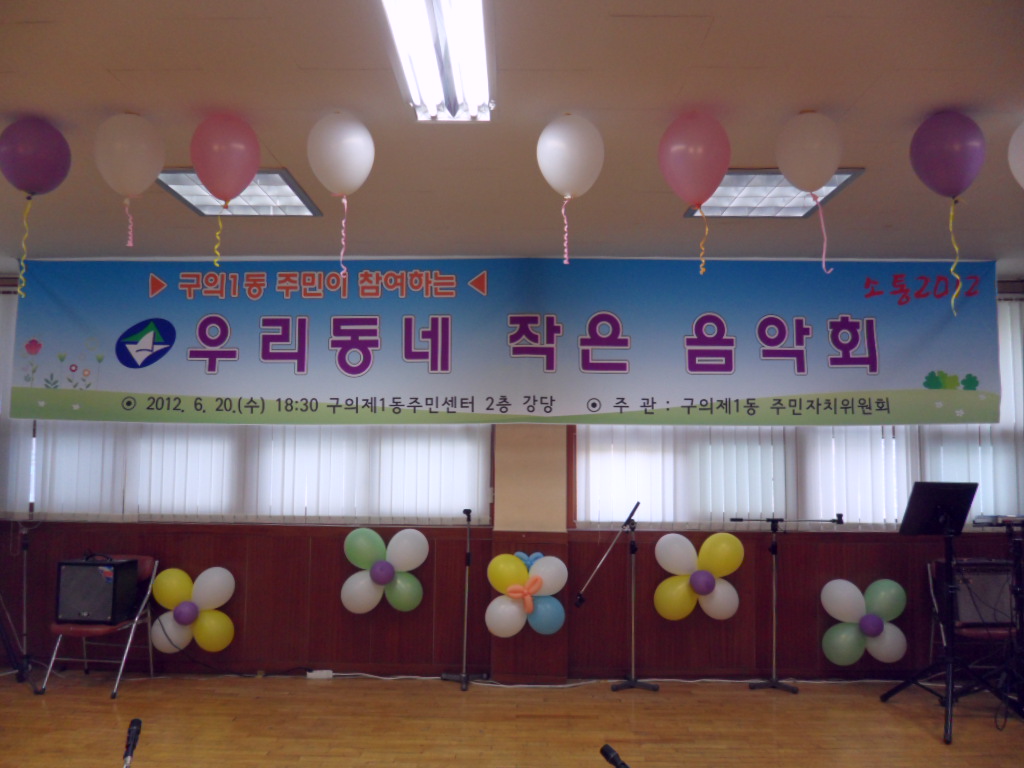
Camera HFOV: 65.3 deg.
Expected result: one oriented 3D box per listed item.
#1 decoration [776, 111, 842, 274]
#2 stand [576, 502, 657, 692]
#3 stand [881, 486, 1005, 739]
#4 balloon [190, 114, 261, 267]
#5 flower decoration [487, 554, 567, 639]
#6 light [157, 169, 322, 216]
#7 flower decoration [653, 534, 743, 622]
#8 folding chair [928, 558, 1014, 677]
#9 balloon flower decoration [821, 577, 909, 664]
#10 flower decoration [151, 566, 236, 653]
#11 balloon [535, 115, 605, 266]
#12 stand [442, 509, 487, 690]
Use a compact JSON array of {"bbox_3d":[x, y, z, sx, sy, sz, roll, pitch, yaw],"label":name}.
[{"bbox_3d":[1.080,-0.689,2.886,0.239,0.597,0.239,0,-6,1],"label":"decoration"},{"bbox_3d":[0.605,1.219,4.649,0.476,1.047,0.280,0,-5,1],"label":"stand"},{"bbox_3d":[2.314,1.109,4.115,0.566,1.198,0.720,0,-5,1],"label":"stand"},{"bbox_3d":[-1.054,-0.706,2.919,0.257,0.563,0.257,0,-5,1],"label":"balloon"},{"bbox_3d":[0.090,1.309,4.972,0.523,0.512,0.290,0,-6,1],"label":"flower decoration"},{"bbox_3d":[-1.298,-0.925,3.809,0.644,0.070,0.663,0,-6,1],"label":"light"},{"bbox_3d":[1.085,1.120,4.653,0.517,0.486,0.270,0,-5,1],"label":"flower decoration"},{"bbox_3d":[2.621,1.372,4.468,0.460,0.745,0.480,0,-5,4],"label":"folding chair"},{"bbox_3d":[2.236,1.516,5.082,0.545,0.546,0.290,0,-6,1],"label":"balloon flower decoration"},{"bbox_3d":[-2.046,1.447,5.129,0.554,0.539,0.290,0,-6,1],"label":"flower decoration"},{"bbox_3d":[0.212,-0.703,2.893,0.244,0.551,0.244,0,-5,1],"label":"balloon"},{"bbox_3d":[-0.300,1.354,5.096,0.322,1.097,0.281,0,-6,1],"label":"stand"}]

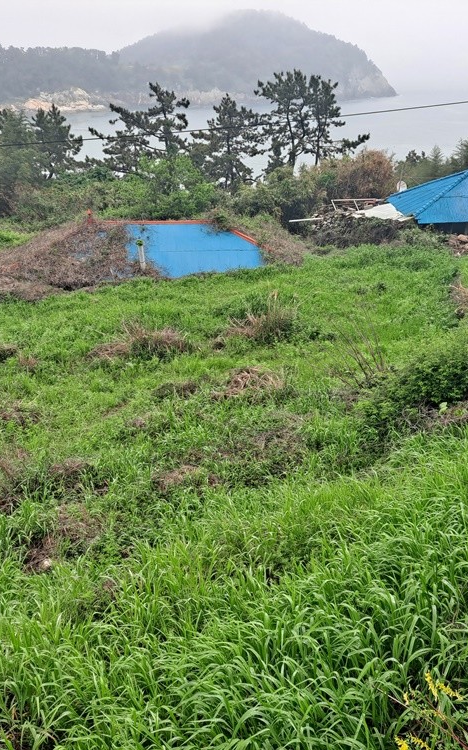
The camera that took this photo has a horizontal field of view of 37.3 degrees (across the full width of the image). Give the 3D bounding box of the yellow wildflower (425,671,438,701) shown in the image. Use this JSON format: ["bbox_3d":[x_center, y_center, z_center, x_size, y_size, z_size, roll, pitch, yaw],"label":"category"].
[{"bbox_3d":[0.627,0.985,2.200,0.044,0.085,0.042,8,24,19],"label":"yellow wildflower"}]

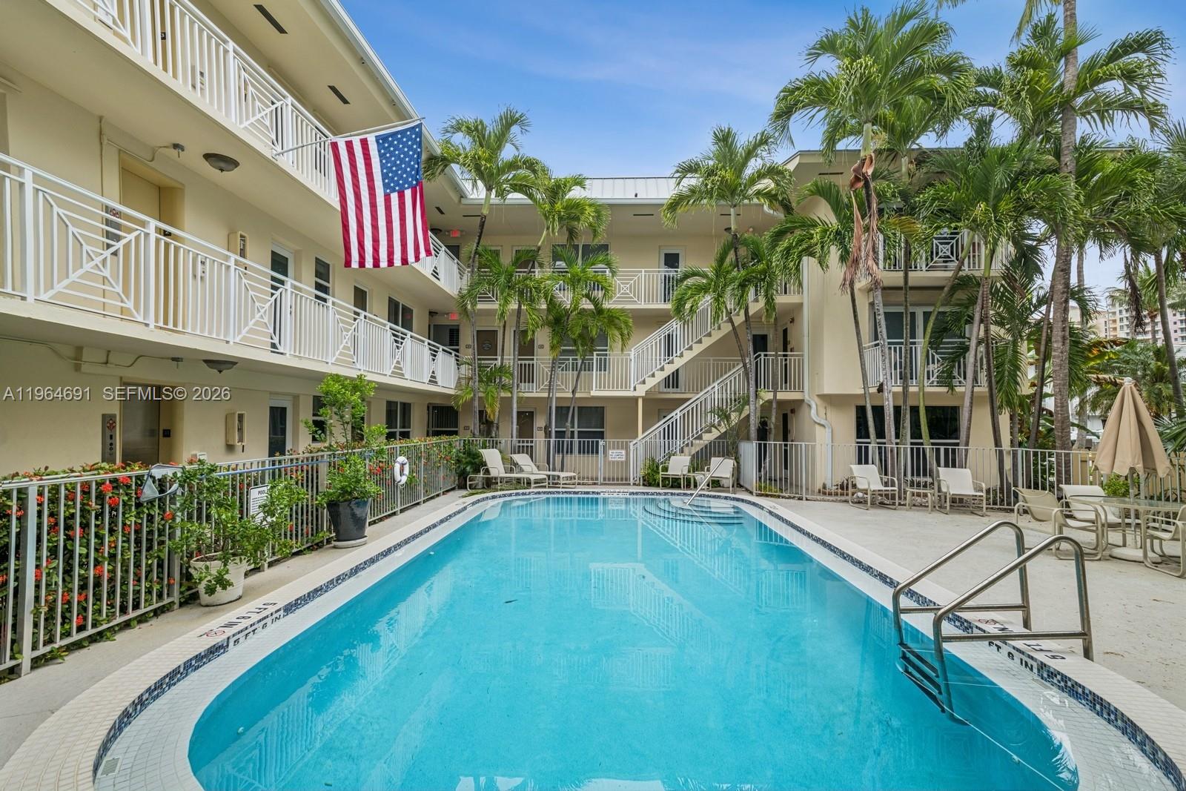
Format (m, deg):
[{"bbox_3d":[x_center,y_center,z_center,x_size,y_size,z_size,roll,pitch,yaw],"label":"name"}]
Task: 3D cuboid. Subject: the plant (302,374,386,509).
[{"bbox_3d":[-3.368,0.823,7.150,0.970,2.150,0.970,0,-3,3],"label":"plant"}]

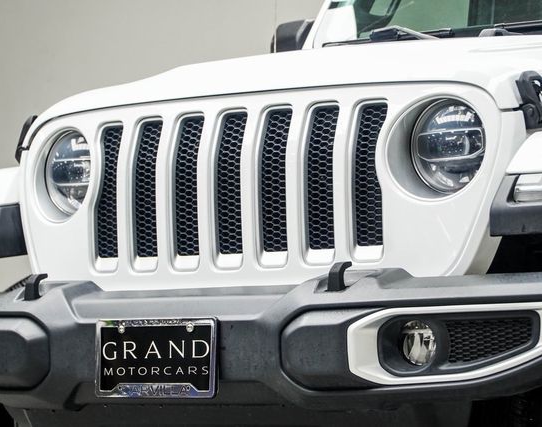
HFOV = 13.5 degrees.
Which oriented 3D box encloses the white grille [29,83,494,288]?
[{"bbox_3d":[-0.057,-0.041,4.958,1.280,0.445,0.190,-3,-6,36],"label":"white grille"}]

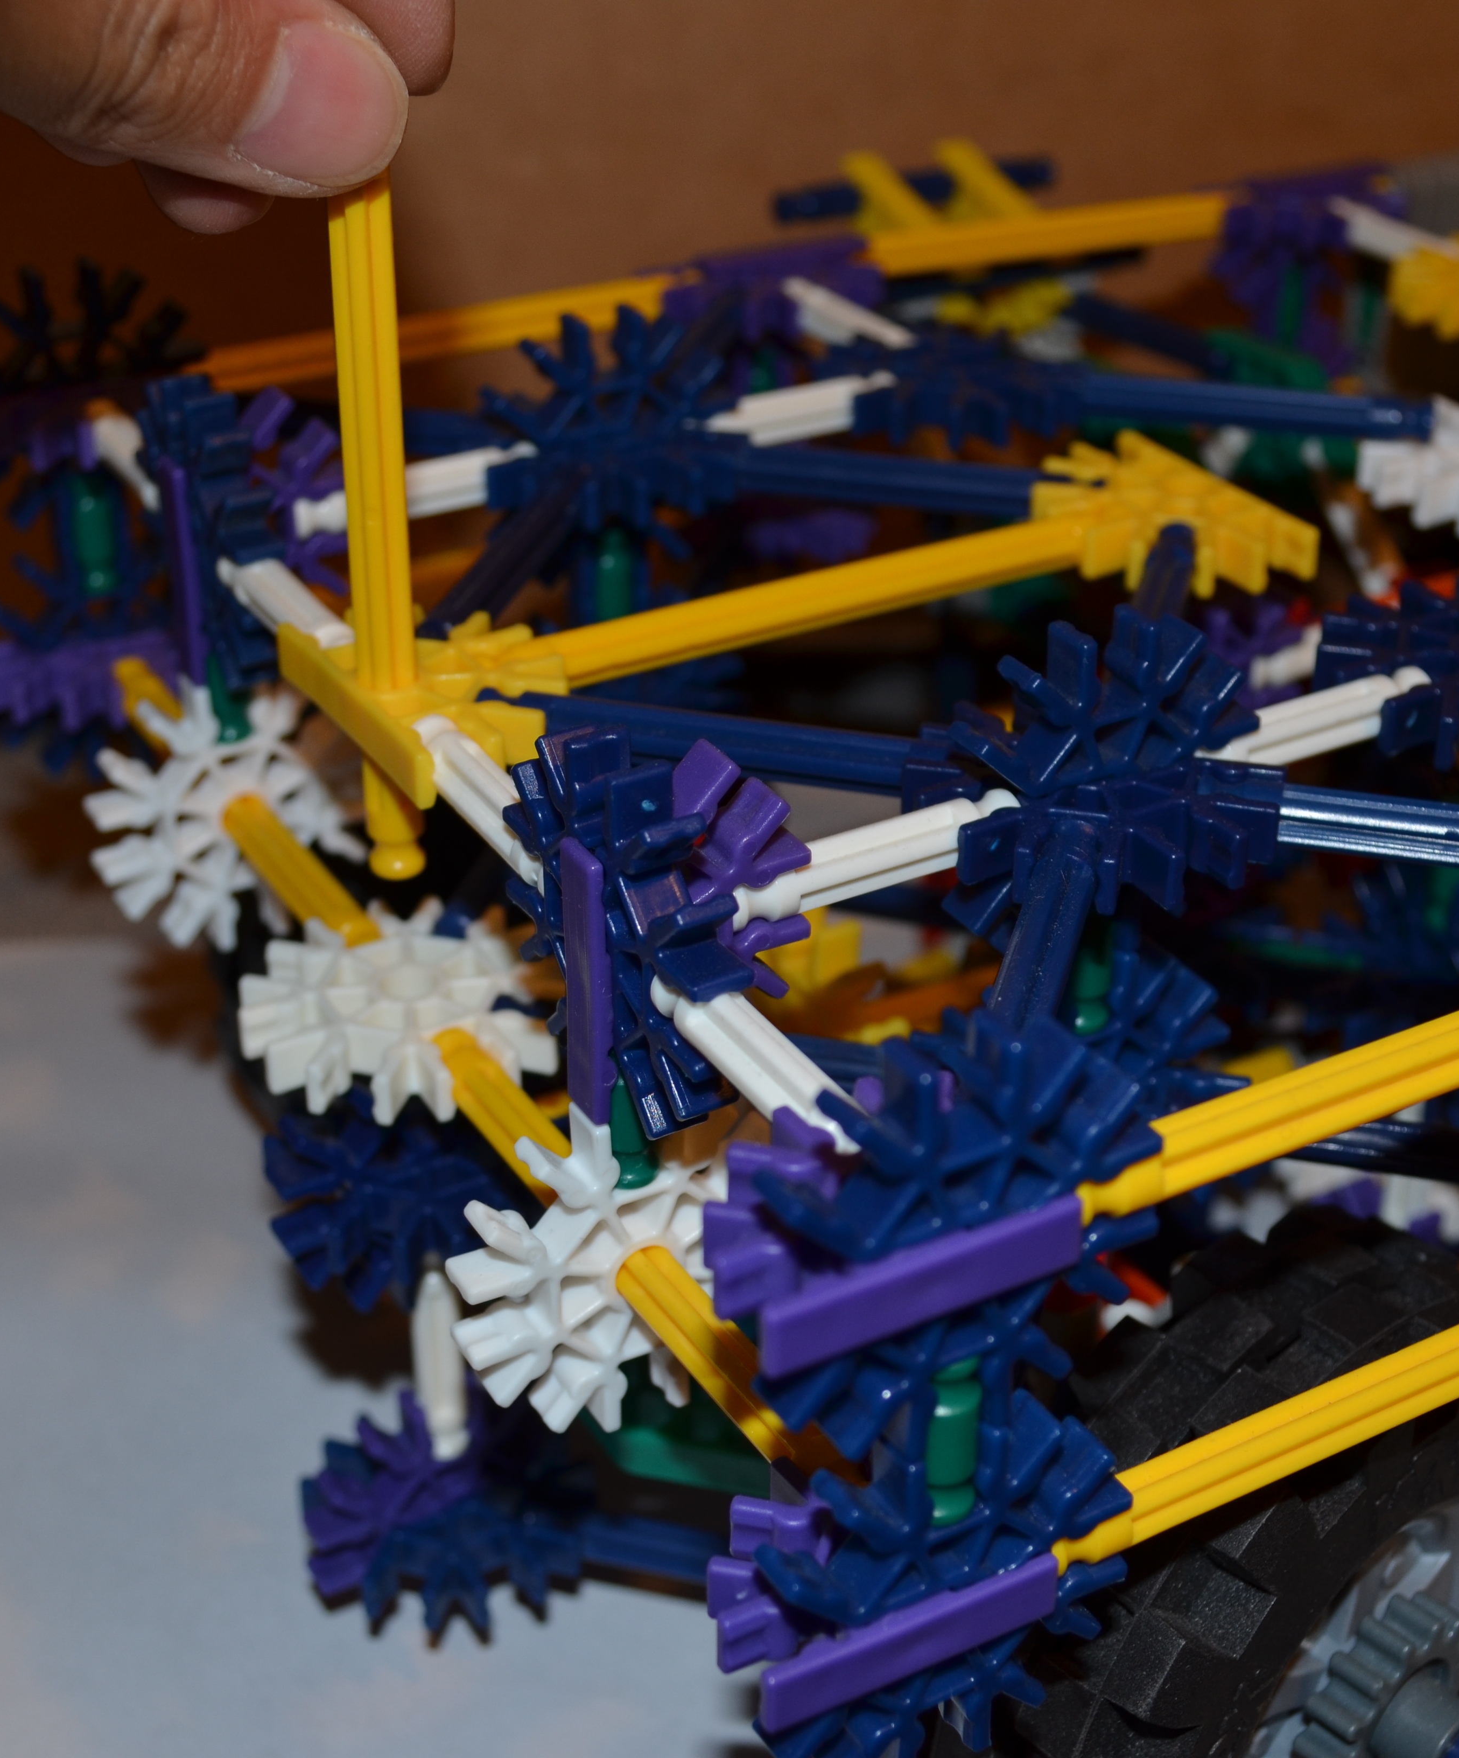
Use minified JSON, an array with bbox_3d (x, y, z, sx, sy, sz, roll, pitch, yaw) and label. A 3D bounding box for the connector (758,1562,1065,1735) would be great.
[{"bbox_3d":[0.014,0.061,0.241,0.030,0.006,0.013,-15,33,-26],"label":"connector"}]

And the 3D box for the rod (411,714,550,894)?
[{"bbox_3d":[-0.024,-0.008,0.282,0.006,0.006,0.032,-14,34,-22],"label":"rod"}]

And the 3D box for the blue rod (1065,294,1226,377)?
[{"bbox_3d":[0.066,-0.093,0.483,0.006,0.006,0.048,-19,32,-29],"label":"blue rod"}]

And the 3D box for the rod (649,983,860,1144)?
[{"bbox_3d":[0.003,0.017,0.243,0.006,0.006,0.033,-16,34,-27],"label":"rod"}]

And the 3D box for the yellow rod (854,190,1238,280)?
[{"bbox_3d":[0.051,-0.101,0.449,0.085,0.006,0.006,-13,32,-26],"label":"yellow rod"}]

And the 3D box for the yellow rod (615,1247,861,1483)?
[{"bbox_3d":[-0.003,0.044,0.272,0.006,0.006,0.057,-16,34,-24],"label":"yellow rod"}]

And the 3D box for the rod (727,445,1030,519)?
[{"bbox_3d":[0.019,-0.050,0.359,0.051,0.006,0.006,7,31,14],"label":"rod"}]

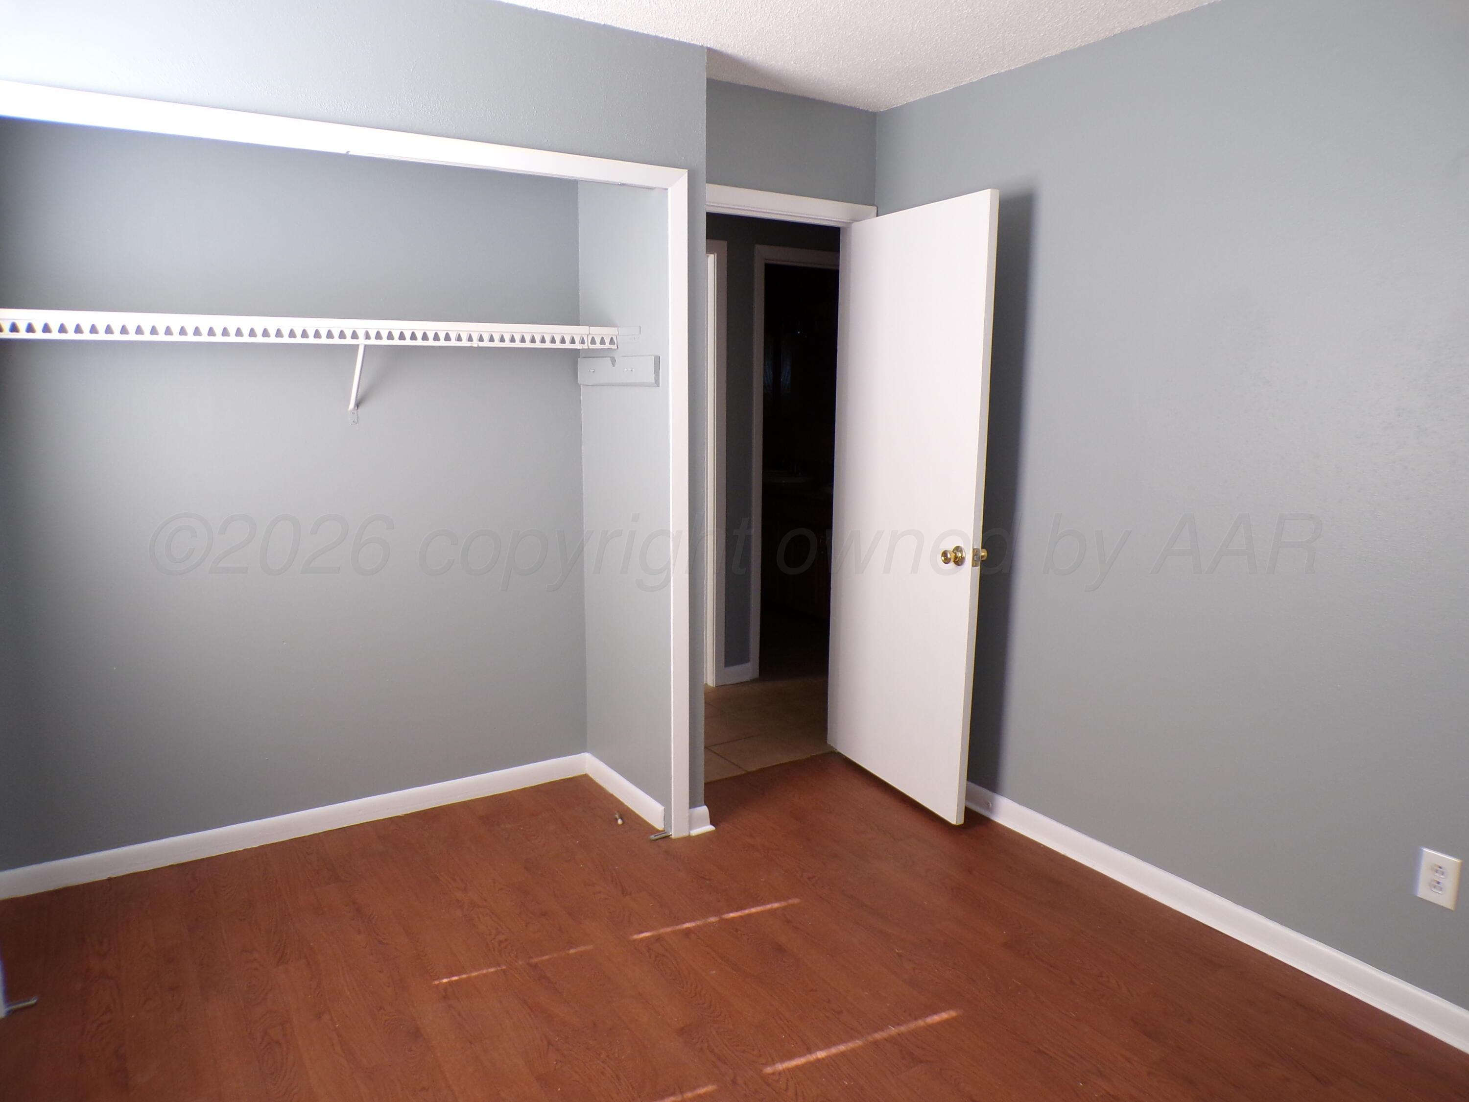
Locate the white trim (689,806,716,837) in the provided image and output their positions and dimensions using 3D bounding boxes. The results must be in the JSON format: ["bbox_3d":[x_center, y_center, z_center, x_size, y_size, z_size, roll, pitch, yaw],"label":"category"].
[{"bbox_3d":[-0.111,0.884,3.364,0.095,0.087,0.028,-6,12,-32],"label":"white trim"}]

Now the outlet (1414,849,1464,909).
[{"bbox_3d":[1.599,0.744,2.310,0.010,0.118,0.076,-6,12,-32],"label":"outlet"}]

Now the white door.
[{"bbox_3d":[0.606,-0.145,3.579,0.038,2.032,0.760,-4,11,-26],"label":"white door"}]

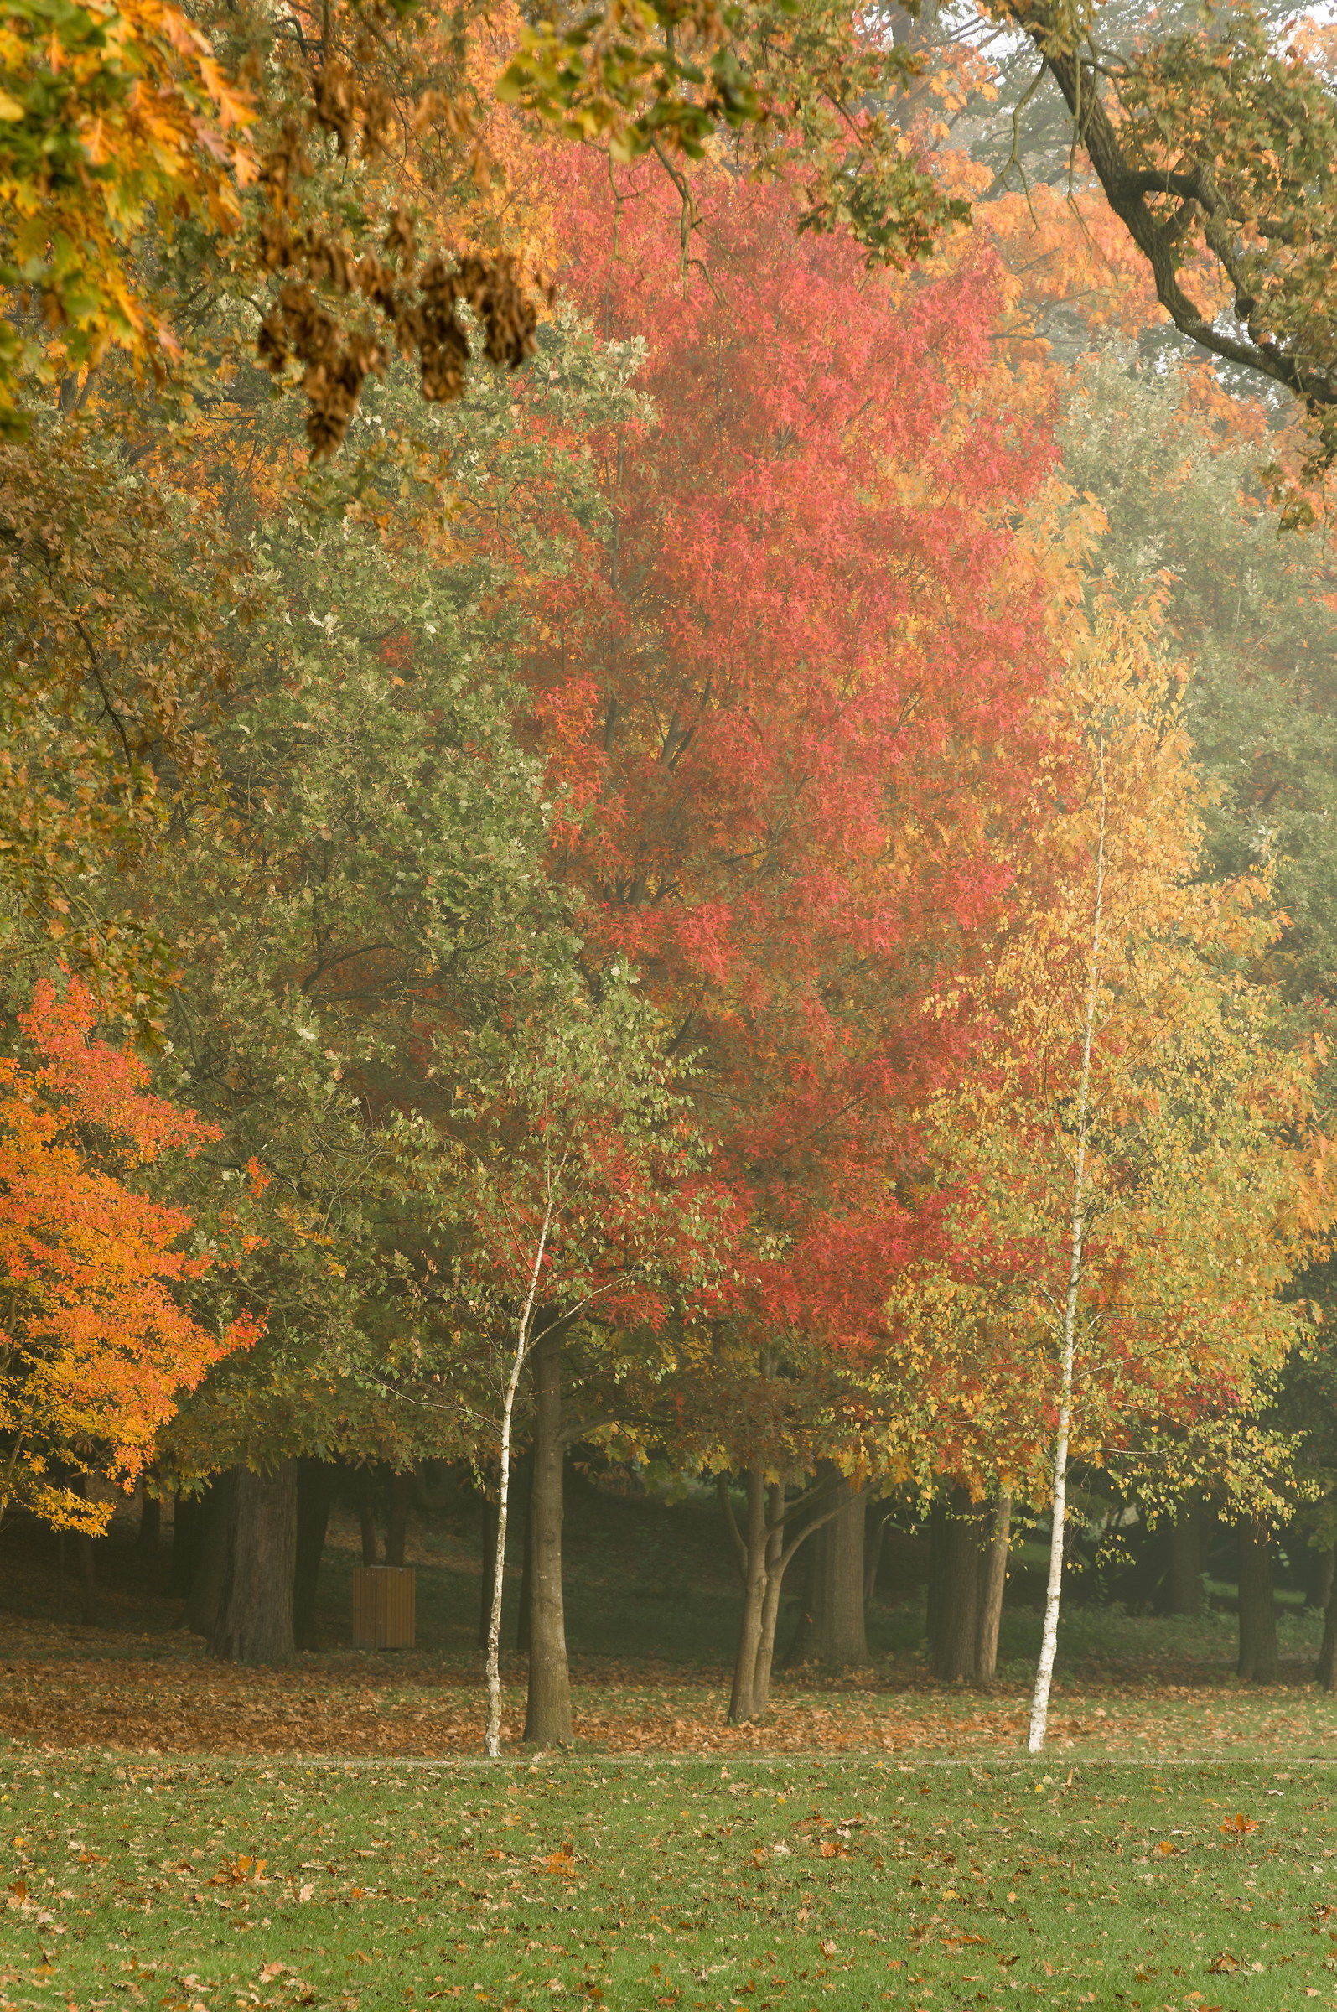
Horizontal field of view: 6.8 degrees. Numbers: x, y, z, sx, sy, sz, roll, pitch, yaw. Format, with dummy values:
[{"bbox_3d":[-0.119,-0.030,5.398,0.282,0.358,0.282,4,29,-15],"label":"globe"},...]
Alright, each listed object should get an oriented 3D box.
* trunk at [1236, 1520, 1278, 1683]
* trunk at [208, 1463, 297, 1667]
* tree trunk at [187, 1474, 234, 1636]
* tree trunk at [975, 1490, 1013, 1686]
[{"bbox_3d":[5.584,5.599,107.000,0.373,1.640,0.358,0,-3,0],"label":"trunk"},{"bbox_3d":[-4.247,5.657,115.000,0.865,2.163,0.801,0,-3,0],"label":"trunk"},{"bbox_3d":[-5.524,6.643,136.000,0.625,2.009,0.625,0,-3,0],"label":"tree trunk"},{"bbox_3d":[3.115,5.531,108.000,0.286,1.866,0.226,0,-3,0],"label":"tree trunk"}]

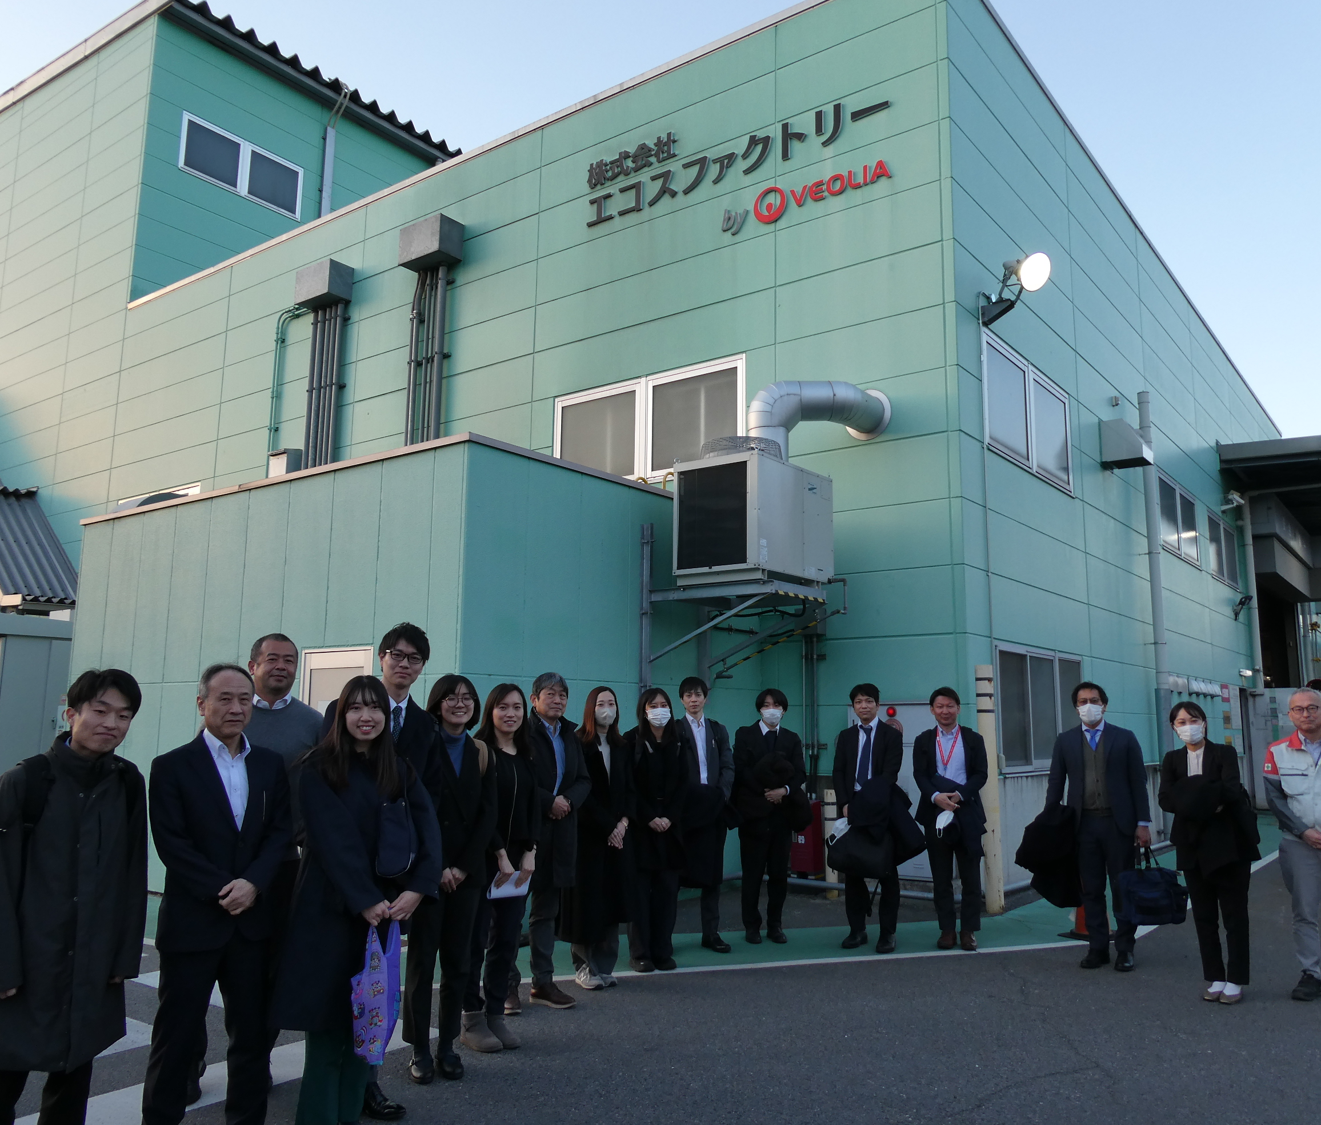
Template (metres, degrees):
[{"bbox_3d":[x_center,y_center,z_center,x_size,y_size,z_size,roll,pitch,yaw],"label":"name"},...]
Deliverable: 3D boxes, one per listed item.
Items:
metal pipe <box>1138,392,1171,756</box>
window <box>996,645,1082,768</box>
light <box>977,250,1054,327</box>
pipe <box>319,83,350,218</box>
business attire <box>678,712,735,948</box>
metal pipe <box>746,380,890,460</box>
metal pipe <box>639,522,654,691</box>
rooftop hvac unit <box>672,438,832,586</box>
[{"bbox_3d":[6.483,0.538,13.571,0.190,5.790,0.190,-6,-11,38],"label":"metal pipe"},{"bbox_3d":[3.799,1.455,10.332,0.100,1.120,2.500,-6,-11,38],"label":"window"},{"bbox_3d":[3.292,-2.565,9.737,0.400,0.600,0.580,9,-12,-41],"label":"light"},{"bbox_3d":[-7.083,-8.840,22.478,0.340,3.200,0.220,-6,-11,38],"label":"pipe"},{"bbox_3d":[0.290,1.748,6.851,0.441,1.497,0.380,2,-8,-9],"label":"business attire"},{"bbox_3d":[1.451,-1.185,9.536,0.970,0.900,1.060,-5,-10,37],"label":"metal pipe"},{"bbox_3d":[-0.113,0.403,8.687,0.100,1.510,0.110,-6,-11,38],"label":"metal pipe"},{"bbox_3d":[0.780,-0.343,8.575,0.830,1.110,1.080,-7,-12,39],"label":"rooftop hvac unit"}]

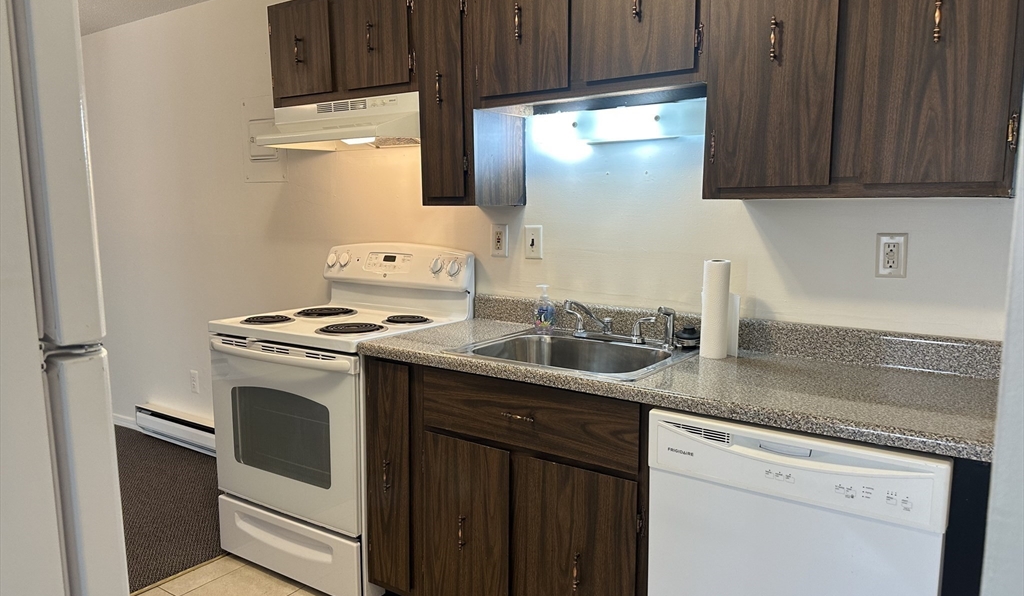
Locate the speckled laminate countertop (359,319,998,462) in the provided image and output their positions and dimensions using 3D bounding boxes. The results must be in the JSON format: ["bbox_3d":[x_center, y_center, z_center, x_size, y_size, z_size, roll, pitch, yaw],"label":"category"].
[{"bbox_3d":[0.373,0.194,2.011,1.675,0.040,0.604,5,9,35],"label":"speckled laminate countertop"}]

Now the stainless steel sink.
[{"bbox_3d":[0.196,0.236,2.126,0.620,0.175,0.520,5,10,35],"label":"stainless steel sink"}]

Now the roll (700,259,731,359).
[{"bbox_3d":[0.585,0.032,2.041,0.077,0.274,0.077,0,8,0],"label":"roll"}]

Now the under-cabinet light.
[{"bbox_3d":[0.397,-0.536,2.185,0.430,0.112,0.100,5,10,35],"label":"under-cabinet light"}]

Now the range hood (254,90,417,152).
[{"bbox_3d":[-0.576,-0.649,2.658,0.768,0.157,0.437,5,10,35],"label":"range hood"}]

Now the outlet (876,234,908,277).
[{"bbox_3d":[0.999,-0.110,1.868,0.072,0.117,0.010,5,10,35],"label":"outlet"}]

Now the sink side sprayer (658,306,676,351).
[{"bbox_3d":[0.464,0.089,2.121,0.058,0.122,0.033,-6,9,-37],"label":"sink side sprayer"}]

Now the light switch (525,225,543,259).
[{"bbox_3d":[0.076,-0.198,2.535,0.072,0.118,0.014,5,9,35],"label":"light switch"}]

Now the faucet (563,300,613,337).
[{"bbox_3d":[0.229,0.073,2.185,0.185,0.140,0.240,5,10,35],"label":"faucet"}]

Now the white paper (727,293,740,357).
[{"bbox_3d":[0.633,0.081,2.039,0.022,0.176,0.055,-5,9,-36],"label":"white paper"}]

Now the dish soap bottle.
[{"bbox_3d":[0.102,0.035,2.359,0.068,0.160,0.055,6,10,40],"label":"dish soap bottle"}]

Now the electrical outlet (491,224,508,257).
[{"bbox_3d":[-0.045,-0.211,2.622,0.072,0.118,0.010,5,9,35],"label":"electrical outlet"}]

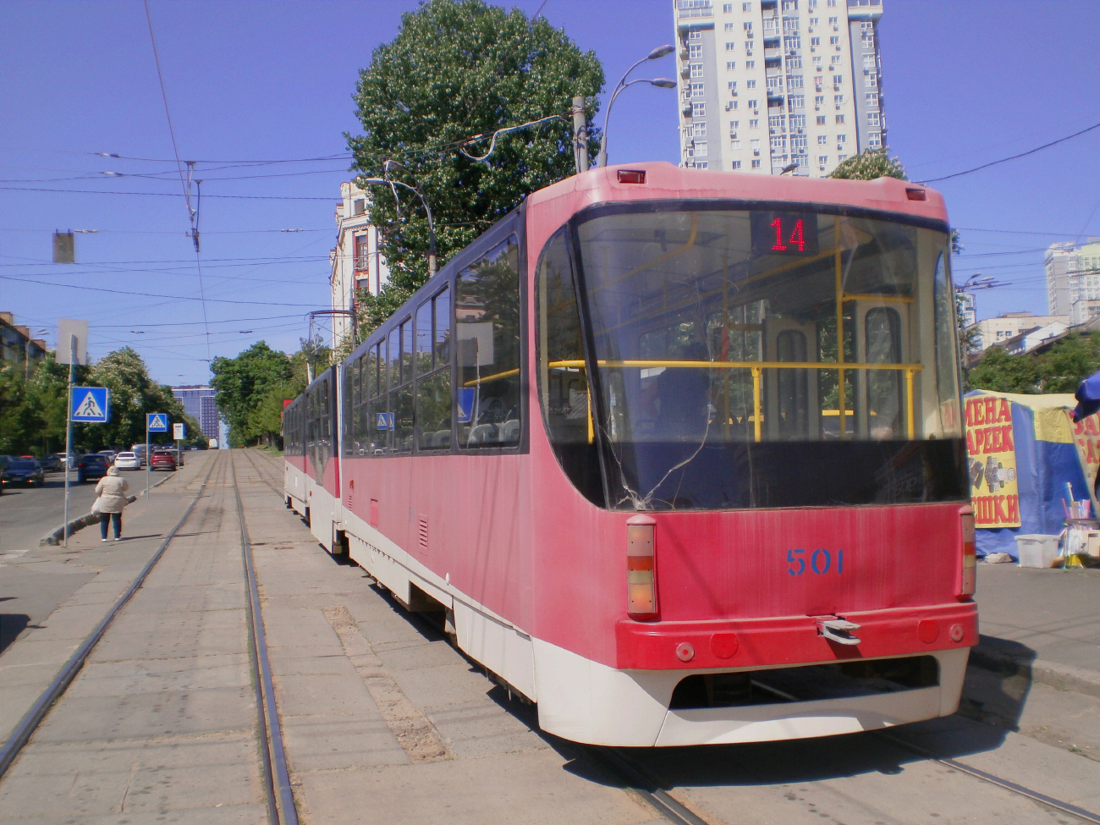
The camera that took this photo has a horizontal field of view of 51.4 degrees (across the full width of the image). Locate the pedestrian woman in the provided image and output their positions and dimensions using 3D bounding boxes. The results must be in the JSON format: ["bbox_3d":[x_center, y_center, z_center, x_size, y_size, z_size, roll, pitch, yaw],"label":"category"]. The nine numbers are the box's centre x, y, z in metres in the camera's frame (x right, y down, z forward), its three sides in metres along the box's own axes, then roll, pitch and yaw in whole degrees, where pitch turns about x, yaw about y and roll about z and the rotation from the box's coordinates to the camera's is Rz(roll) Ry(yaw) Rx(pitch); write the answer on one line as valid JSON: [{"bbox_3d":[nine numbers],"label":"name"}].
[{"bbox_3d":[-8.930,1.840,23.300,0.640,1.580,0.450,0,-5,-18],"label":"pedestrian woman"}]

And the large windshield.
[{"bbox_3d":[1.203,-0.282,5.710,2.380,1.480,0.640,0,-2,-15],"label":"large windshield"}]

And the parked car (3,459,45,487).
[{"bbox_3d":[-28.300,3.200,61.600,1.730,1.430,4.400,0,-2,-16],"label":"parked car"}]

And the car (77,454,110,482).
[{"bbox_3d":[-28.400,3.450,71.500,1.820,1.630,4.450,0,-2,-16],"label":"car"}]

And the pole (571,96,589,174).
[{"bbox_3d":[0.920,-2.450,26.700,0.360,9.800,0.360,-2,-4,-15],"label":"pole"}]

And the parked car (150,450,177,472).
[{"bbox_3d":[-27.950,3.450,83.100,1.820,1.580,4.400,0,-2,-16],"label":"parked car"}]

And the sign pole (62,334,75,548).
[{"bbox_3d":[-9.270,0.550,22.100,0.070,4.140,0.070,2,-3,-15],"label":"sign pole"}]

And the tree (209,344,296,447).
[{"bbox_3d":[-42.900,-2.500,165.000,12.200,15.600,11.500,0,-5,-16],"label":"tree"}]

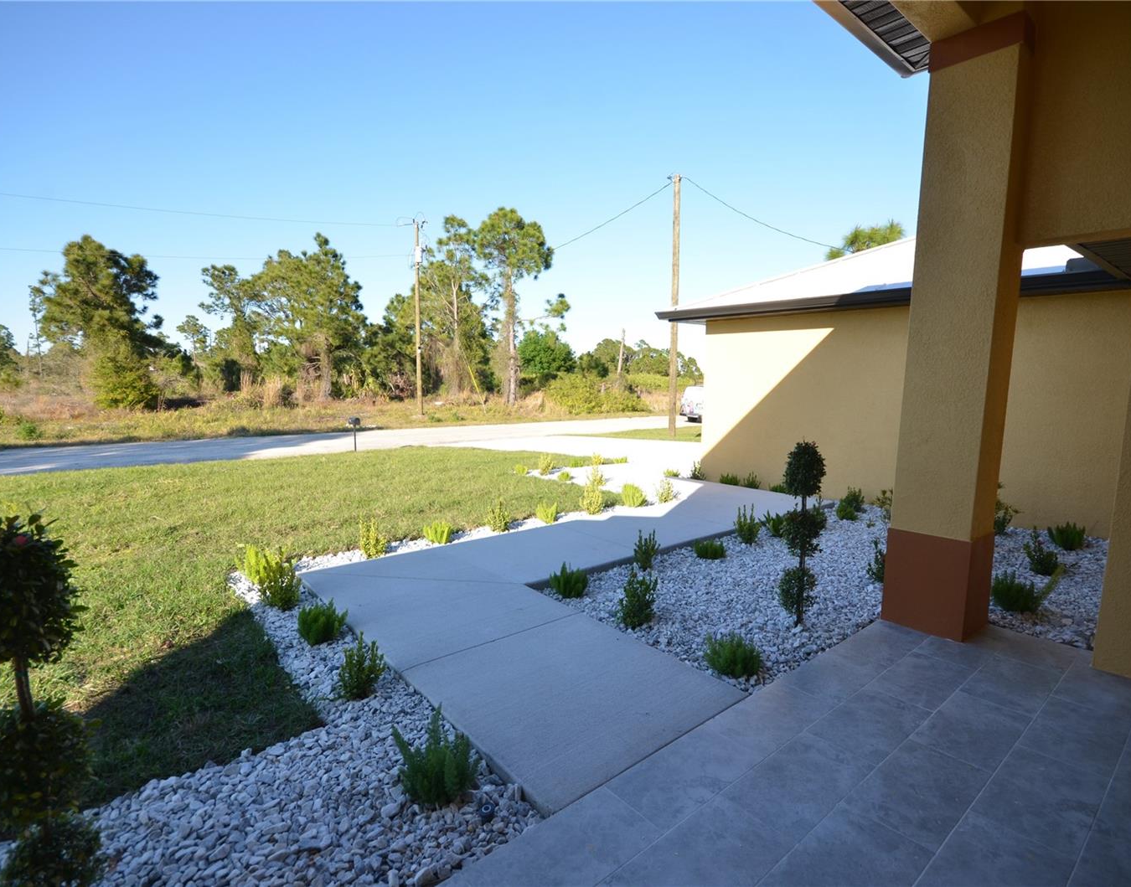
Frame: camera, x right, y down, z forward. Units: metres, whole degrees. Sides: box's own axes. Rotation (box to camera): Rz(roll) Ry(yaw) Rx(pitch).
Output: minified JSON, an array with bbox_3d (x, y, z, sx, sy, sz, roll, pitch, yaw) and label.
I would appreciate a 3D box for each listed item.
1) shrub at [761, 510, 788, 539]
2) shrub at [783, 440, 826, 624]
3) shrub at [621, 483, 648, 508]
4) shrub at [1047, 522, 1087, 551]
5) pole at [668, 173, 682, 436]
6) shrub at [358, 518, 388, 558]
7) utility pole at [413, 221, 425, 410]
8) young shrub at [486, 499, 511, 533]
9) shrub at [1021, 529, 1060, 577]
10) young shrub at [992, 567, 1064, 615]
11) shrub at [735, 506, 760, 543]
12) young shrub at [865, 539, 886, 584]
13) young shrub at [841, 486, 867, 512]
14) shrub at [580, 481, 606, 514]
[{"bbox_3d":[2.239,0.835,5.888,0.310,0.290,0.340,-5,8,-38],"label":"shrub"},{"bbox_3d":[1.603,0.601,3.713,0.300,1.260,0.300,-5,8,-38],"label":"shrub"},{"bbox_3d":[0.919,0.675,7.378,0.360,0.290,0.360,1,6,0],"label":"shrub"},{"bbox_3d":[4.948,0.904,5.472,0.290,0.270,0.300,-5,8,-38],"label":"shrub"},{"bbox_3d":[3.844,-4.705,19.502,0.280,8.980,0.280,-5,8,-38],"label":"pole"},{"bbox_3d":[-1.766,0.859,5.092,0.260,0.350,0.260,-5,8,-38],"label":"shrub"},{"bbox_3d":[-7.839,-6.644,30.076,0.360,10.300,0.360,-5,8,-38],"label":"utility pole"},{"bbox_3d":[-0.721,0.767,6.044,0.260,0.340,0.260,1,7,0],"label":"young shrub"},{"bbox_3d":[4.124,0.935,4.808,0.290,0.380,0.290,-5,8,-38],"label":"shrub"},{"bbox_3d":[3.303,1.025,3.984,0.350,0.300,0.390,-5,8,-38],"label":"young shrub"},{"bbox_3d":[1.891,0.826,5.738,0.250,0.380,0.250,-5,8,-38],"label":"shrub"},{"bbox_3d":[2.565,0.931,4.515,0.260,0.360,0.260,-5,8,-38],"label":"young shrub"},{"bbox_3d":[3.752,0.706,7.226,0.310,0.300,0.310,-5,8,-38],"label":"young shrub"},{"bbox_3d":[0.335,0.669,6.930,0.310,0.390,0.310,1,6,0],"label":"shrub"}]

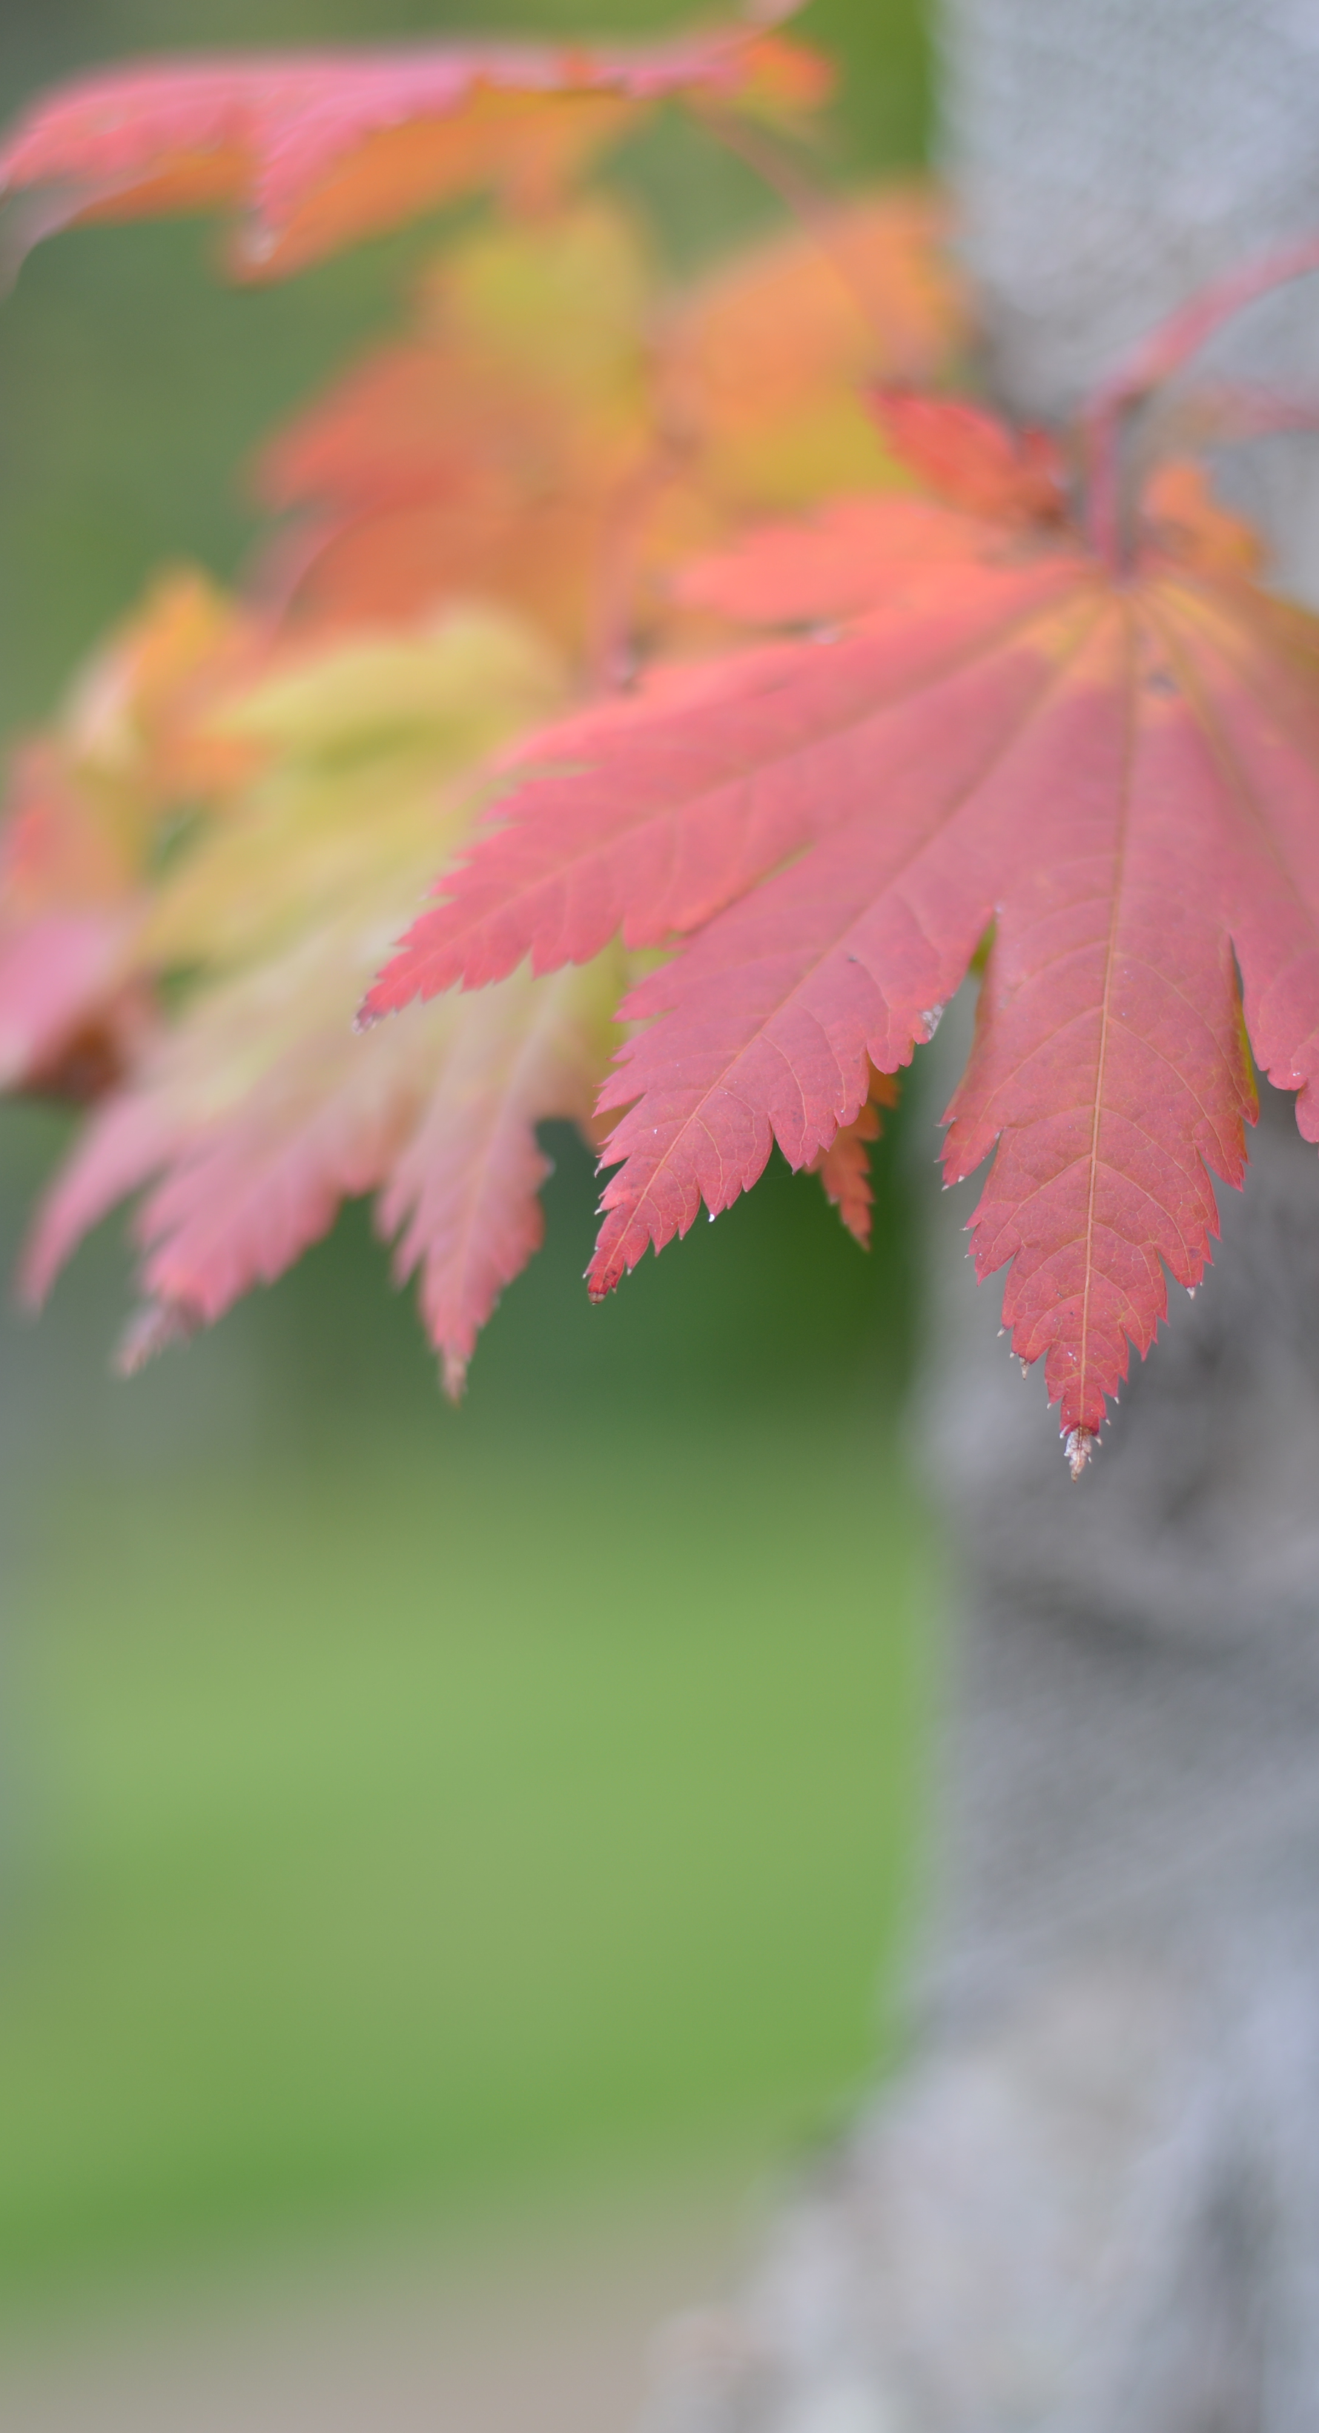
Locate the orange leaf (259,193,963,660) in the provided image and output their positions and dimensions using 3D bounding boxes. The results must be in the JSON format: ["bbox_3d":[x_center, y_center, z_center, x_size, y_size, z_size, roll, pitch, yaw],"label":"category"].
[{"bbox_3d":[-0.006,-0.096,0.620,0.088,0.062,0.050,0,-21,0],"label":"orange leaf"}]

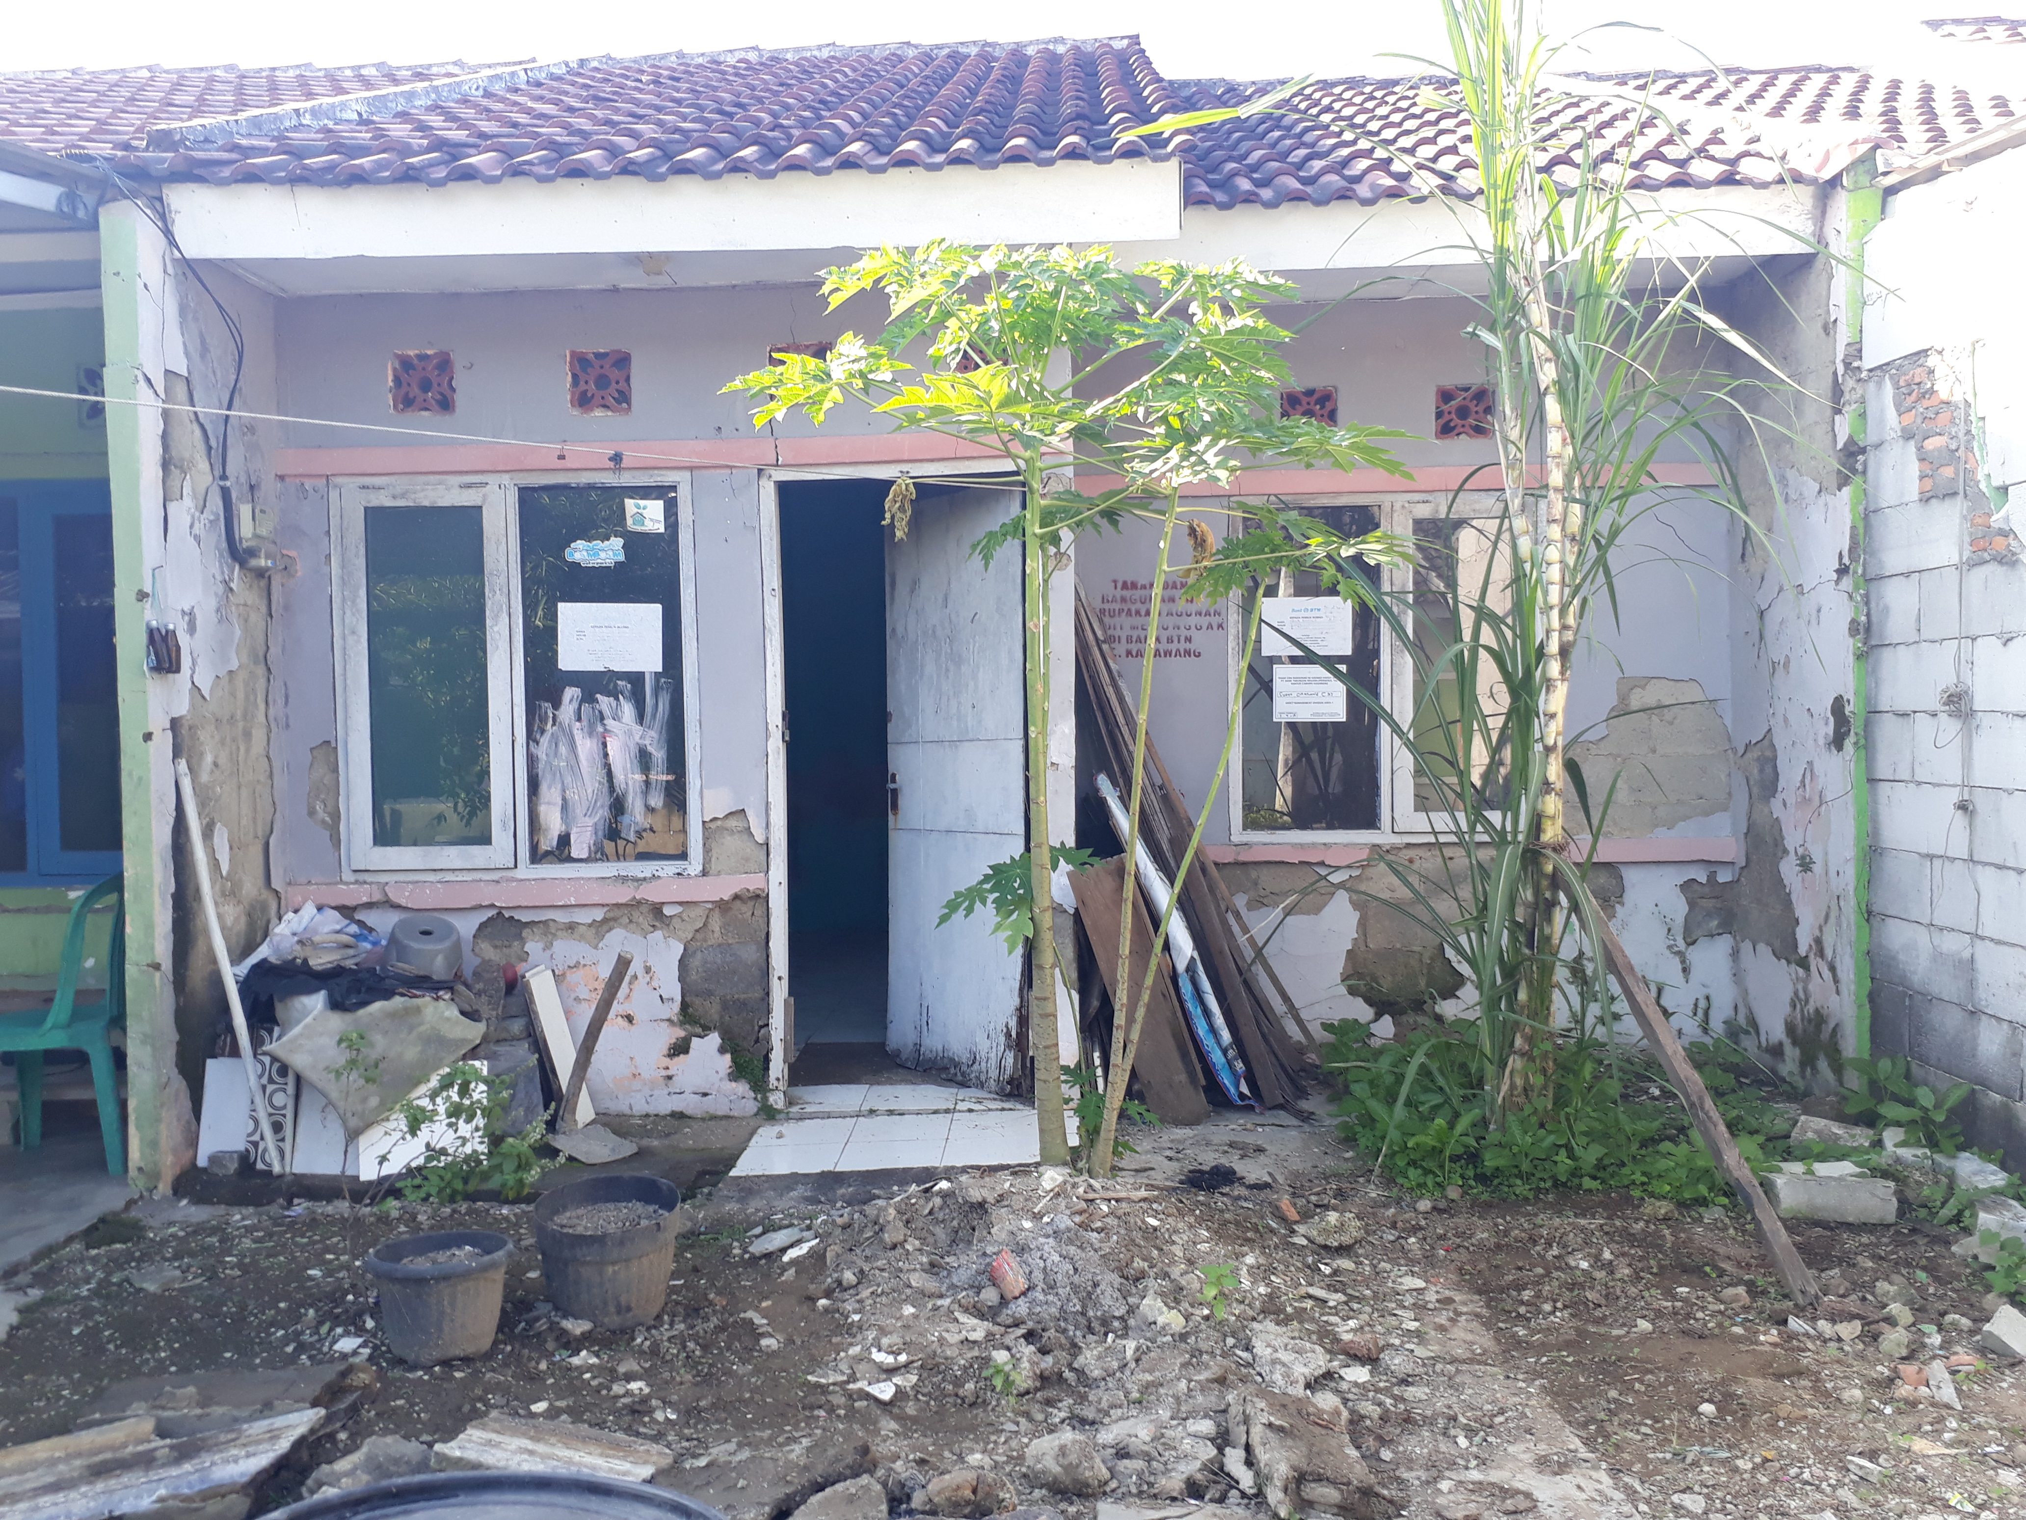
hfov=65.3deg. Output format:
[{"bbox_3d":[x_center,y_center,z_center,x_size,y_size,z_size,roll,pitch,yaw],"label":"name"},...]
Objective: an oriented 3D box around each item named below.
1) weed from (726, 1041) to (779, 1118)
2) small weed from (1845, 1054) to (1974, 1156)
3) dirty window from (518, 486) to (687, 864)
[{"bbox_3d":[-0.827,1.024,5.035,0.171,0.252,0.100,-1,1,0],"label":"weed"},{"bbox_3d":[2.577,1.002,4.553,0.347,0.292,0.300,-1,1,0],"label":"small weed"},{"bbox_3d":[-1.307,-0.272,5.076,0.504,1.199,0.050,-1,1,0],"label":"dirty window"}]

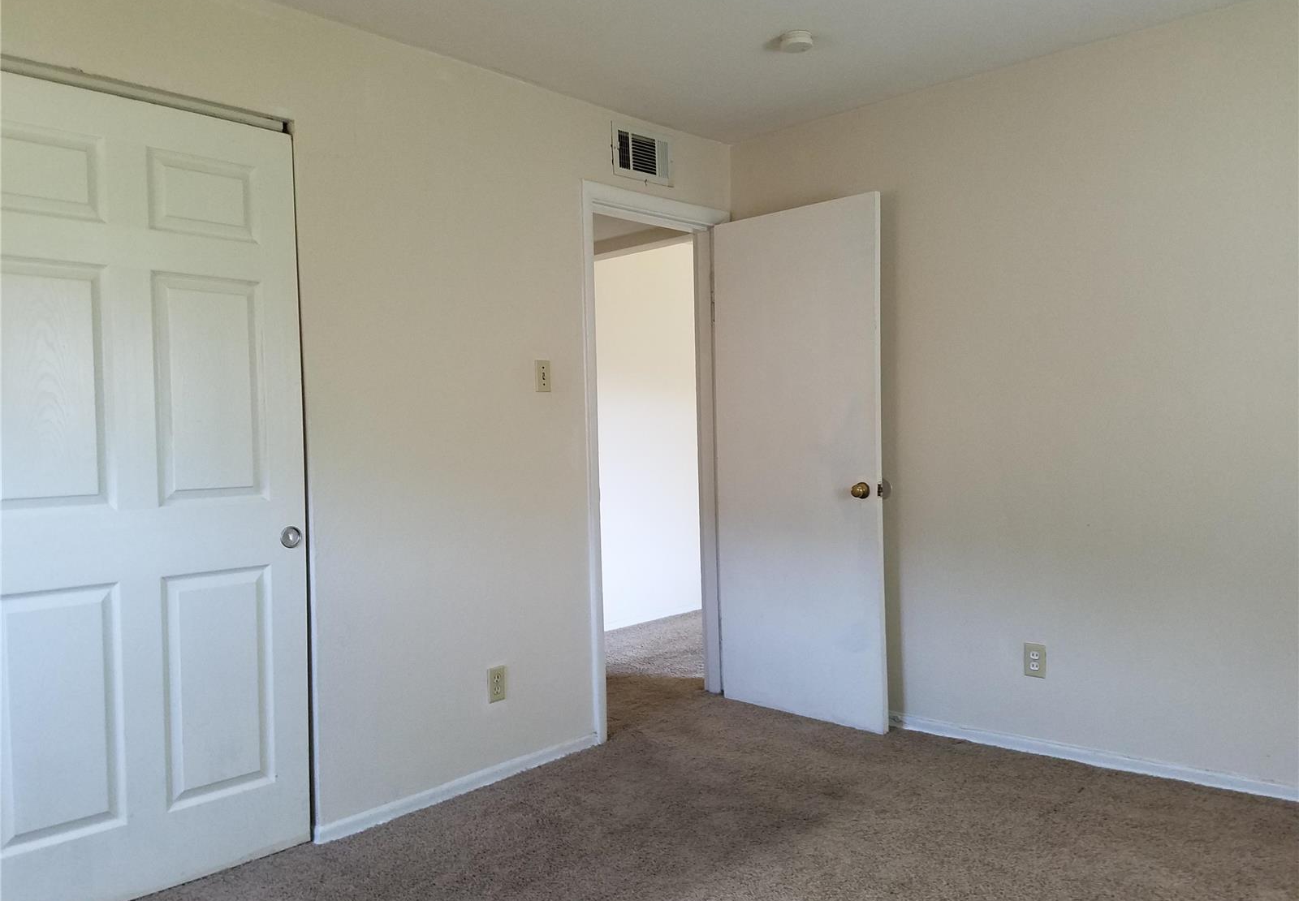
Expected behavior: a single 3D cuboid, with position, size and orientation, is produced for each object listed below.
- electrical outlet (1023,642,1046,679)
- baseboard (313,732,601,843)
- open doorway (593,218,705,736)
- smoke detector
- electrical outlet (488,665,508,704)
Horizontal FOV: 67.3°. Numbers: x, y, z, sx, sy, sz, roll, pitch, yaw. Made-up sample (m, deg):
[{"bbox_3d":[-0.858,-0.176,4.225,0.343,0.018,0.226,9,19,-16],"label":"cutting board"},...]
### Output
[{"bbox_3d":[1.358,0.740,3.432,0.071,0.115,0.009,-1,1,43],"label":"electrical outlet"},{"bbox_3d":[-0.579,1.092,3.227,0.015,0.054,1.138,-1,1,43],"label":"baseboard"},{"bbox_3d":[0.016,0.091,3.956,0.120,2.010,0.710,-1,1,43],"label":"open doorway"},{"bbox_3d":[0.467,-1.296,3.101,0.110,0.036,0.110,-2,1,0],"label":"smoke detector"},{"bbox_3d":[-0.517,0.790,3.298,0.009,0.115,0.071,-1,1,43],"label":"electrical outlet"}]

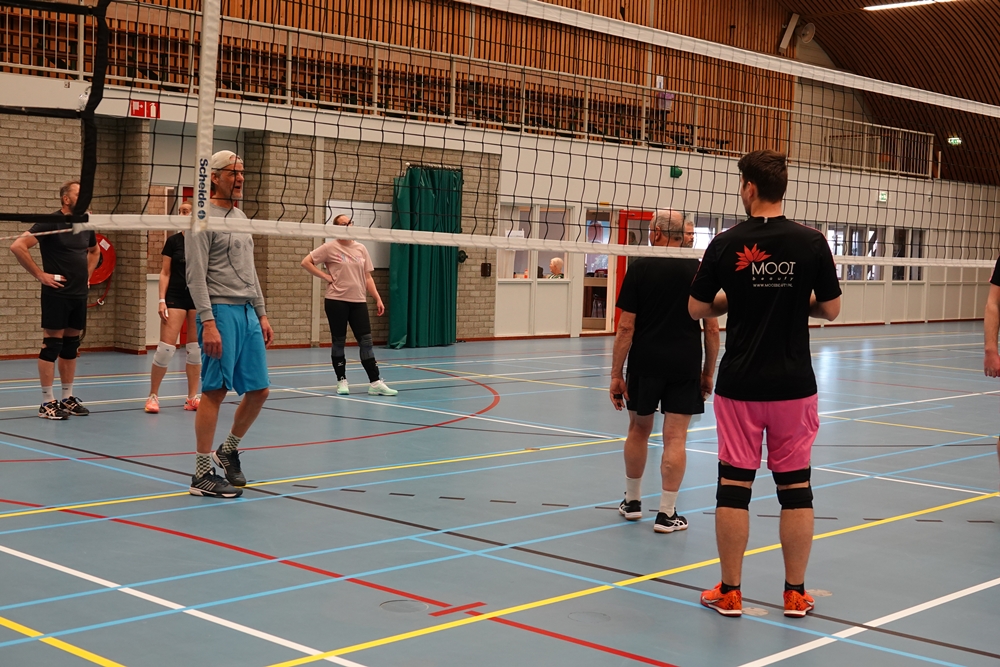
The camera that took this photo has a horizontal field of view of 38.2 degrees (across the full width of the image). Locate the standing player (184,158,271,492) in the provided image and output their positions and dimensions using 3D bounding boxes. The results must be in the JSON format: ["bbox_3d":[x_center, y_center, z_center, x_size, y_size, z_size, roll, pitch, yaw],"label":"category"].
[{"bbox_3d":[-1.554,-0.063,8.300,0.390,1.930,0.510,4,4,32],"label":"standing player"}]

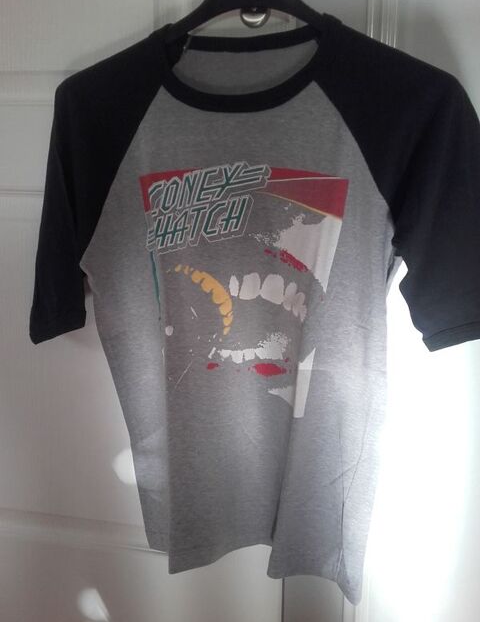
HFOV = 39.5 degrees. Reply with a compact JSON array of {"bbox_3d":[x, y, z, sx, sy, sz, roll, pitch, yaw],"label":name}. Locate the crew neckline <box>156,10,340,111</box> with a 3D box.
[{"bbox_3d":[0.007,-0.286,0.776,0.208,0.108,0.075,2,11,10],"label":"crew neckline"}]

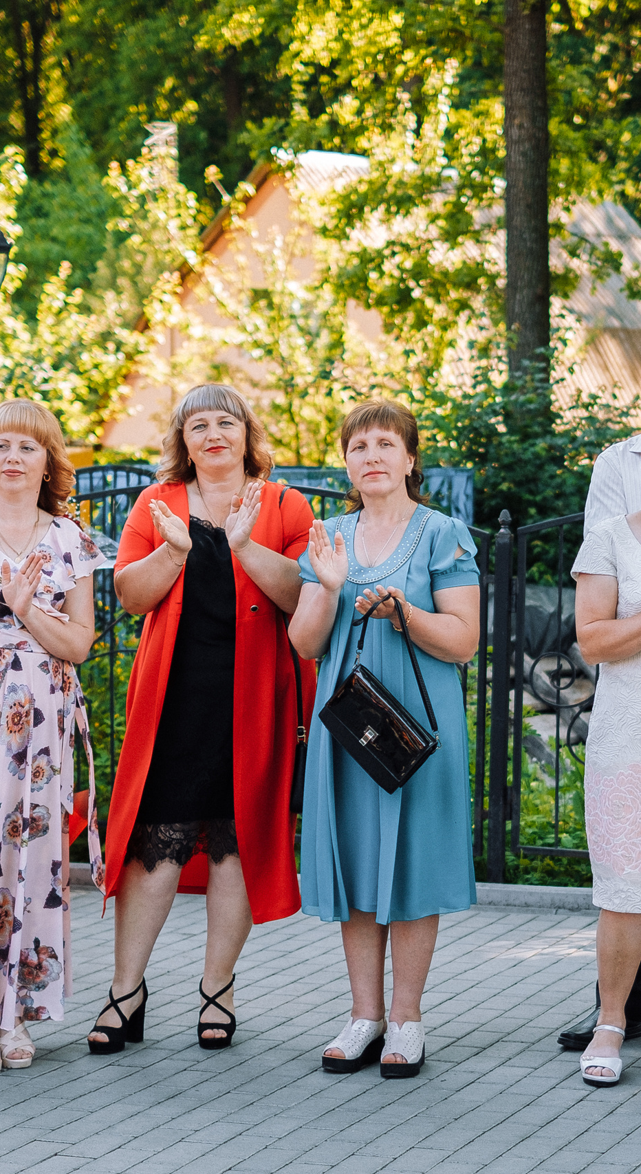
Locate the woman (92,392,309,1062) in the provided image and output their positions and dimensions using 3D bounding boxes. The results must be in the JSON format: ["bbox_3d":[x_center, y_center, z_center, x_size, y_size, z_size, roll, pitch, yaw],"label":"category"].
[{"bbox_3d":[-0.309,0.327,6.728,0.580,1.703,0.460,0,3,3],"label":"woman"}]

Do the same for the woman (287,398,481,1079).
[{"bbox_3d":[0.159,0.361,6.437,0.470,1.658,0.450,1,3,12],"label":"woman"}]

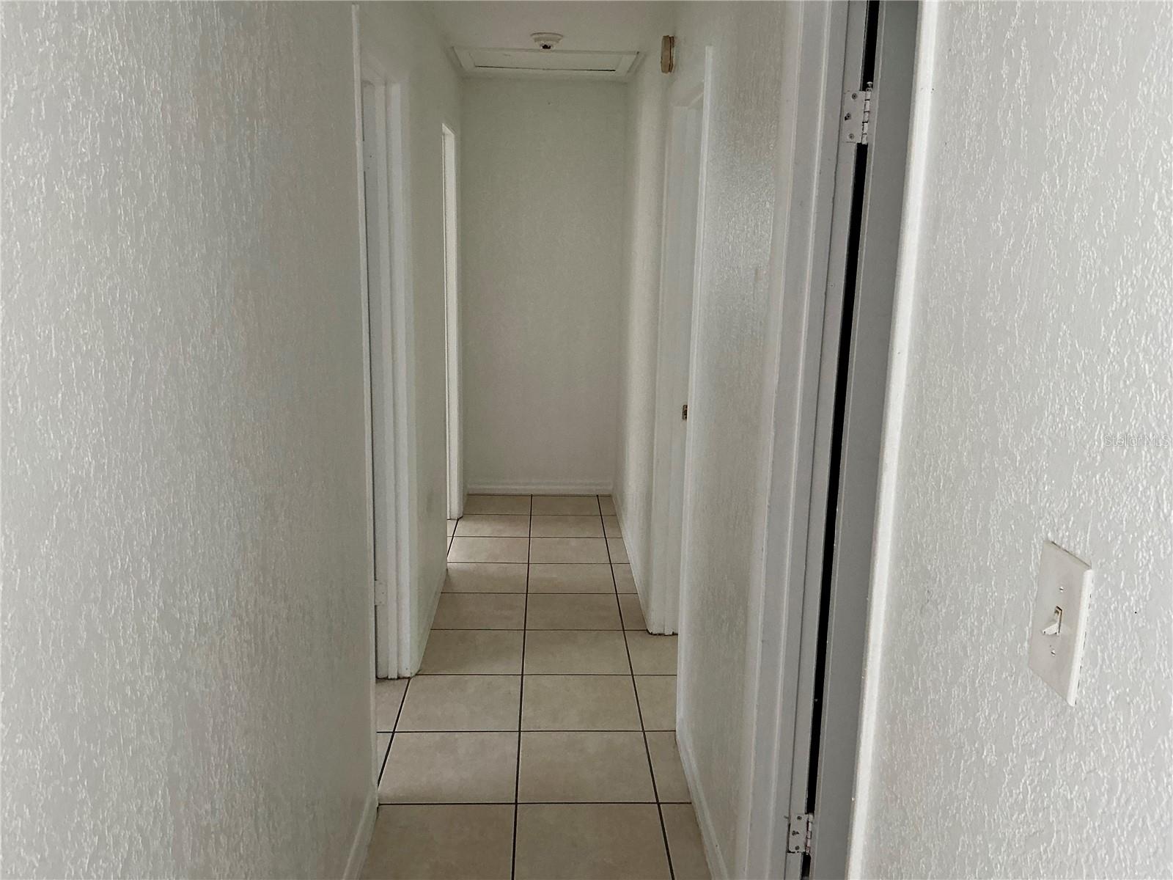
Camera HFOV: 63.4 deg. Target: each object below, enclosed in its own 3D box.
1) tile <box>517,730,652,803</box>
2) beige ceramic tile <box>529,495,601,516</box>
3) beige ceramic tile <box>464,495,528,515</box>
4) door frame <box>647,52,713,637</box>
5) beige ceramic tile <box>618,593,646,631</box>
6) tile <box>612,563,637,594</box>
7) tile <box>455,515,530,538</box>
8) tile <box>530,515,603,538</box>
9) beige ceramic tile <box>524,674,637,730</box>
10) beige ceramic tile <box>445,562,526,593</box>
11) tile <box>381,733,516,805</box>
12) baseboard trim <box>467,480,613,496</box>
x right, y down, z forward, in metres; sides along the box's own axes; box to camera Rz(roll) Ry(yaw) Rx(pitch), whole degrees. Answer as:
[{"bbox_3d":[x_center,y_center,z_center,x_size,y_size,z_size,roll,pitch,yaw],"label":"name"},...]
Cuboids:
[{"bbox_3d":[-0.004,0.998,2.897,0.401,0.011,0.401,1,12,-3],"label":"tile"},{"bbox_3d":[-0.125,0.400,5.681,0.401,0.011,0.417,1,12,-3],"label":"beige ceramic tile"},{"bbox_3d":[-0.529,0.397,5.671,0.400,0.010,0.400,1,12,-3],"label":"beige ceramic tile"},{"bbox_3d":[0.354,-0.145,3.232,0.125,2.099,0.900,1,12,-3],"label":"door frame"},{"bbox_3d":[0.197,0.747,4.113,0.096,0.010,0.400,1,12,-3],"label":"beige ceramic tile"},{"bbox_3d":[0.180,0.660,4.495,0.097,0.011,0.401,1,12,-3],"label":"tile"},{"bbox_3d":[-0.512,0.483,5.275,0.400,0.010,0.400,1,12,-3],"label":"tile"},{"bbox_3d":[-0.106,0.487,5.293,0.400,0.010,0.400,1,12,-3],"label":"tile"},{"bbox_3d":[-0.022,0.916,3.308,0.400,0.010,0.400,1,12,-3],"label":"beige ceramic tile"},{"bbox_3d":[-0.471,0.653,4.465,0.385,0.011,0.401,1,12,-3],"label":"beige ceramic tile"},{"bbox_3d":[-0.411,0.998,2.893,0.400,0.010,0.400,1,12,-3],"label":"tile"},{"bbox_3d":[-0.288,0.302,5.893,0.900,0.084,0.015,1,12,-3],"label":"baseboard trim"}]

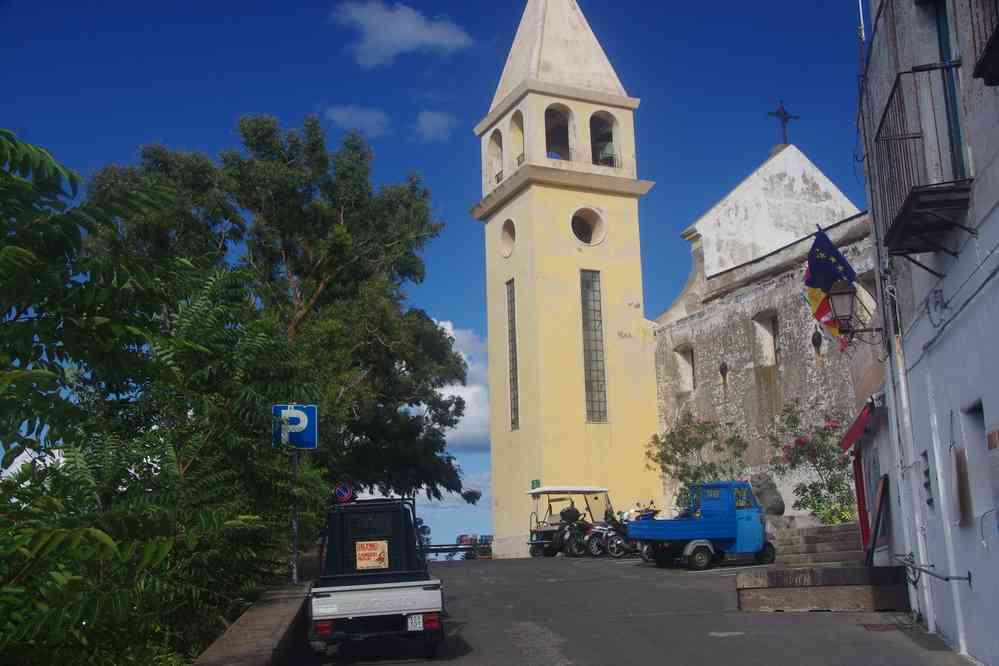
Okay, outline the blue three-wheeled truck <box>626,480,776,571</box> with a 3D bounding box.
[{"bbox_3d":[4.336,3.829,22.215,3.130,1.660,1.460,3,-9,-27],"label":"blue three-wheeled truck"}]

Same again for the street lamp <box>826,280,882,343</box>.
[{"bbox_3d":[4.170,-0.240,13.000,0.660,0.720,0.330,-4,-15,11],"label":"street lamp"}]

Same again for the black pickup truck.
[{"bbox_3d":[-1.293,2.550,11.637,1.270,1.550,2.500,-2,-9,-7],"label":"black pickup truck"}]

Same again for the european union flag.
[{"bbox_3d":[3.981,-0.872,13.350,0.640,0.770,0.280,-4,-15,11],"label":"european union flag"}]

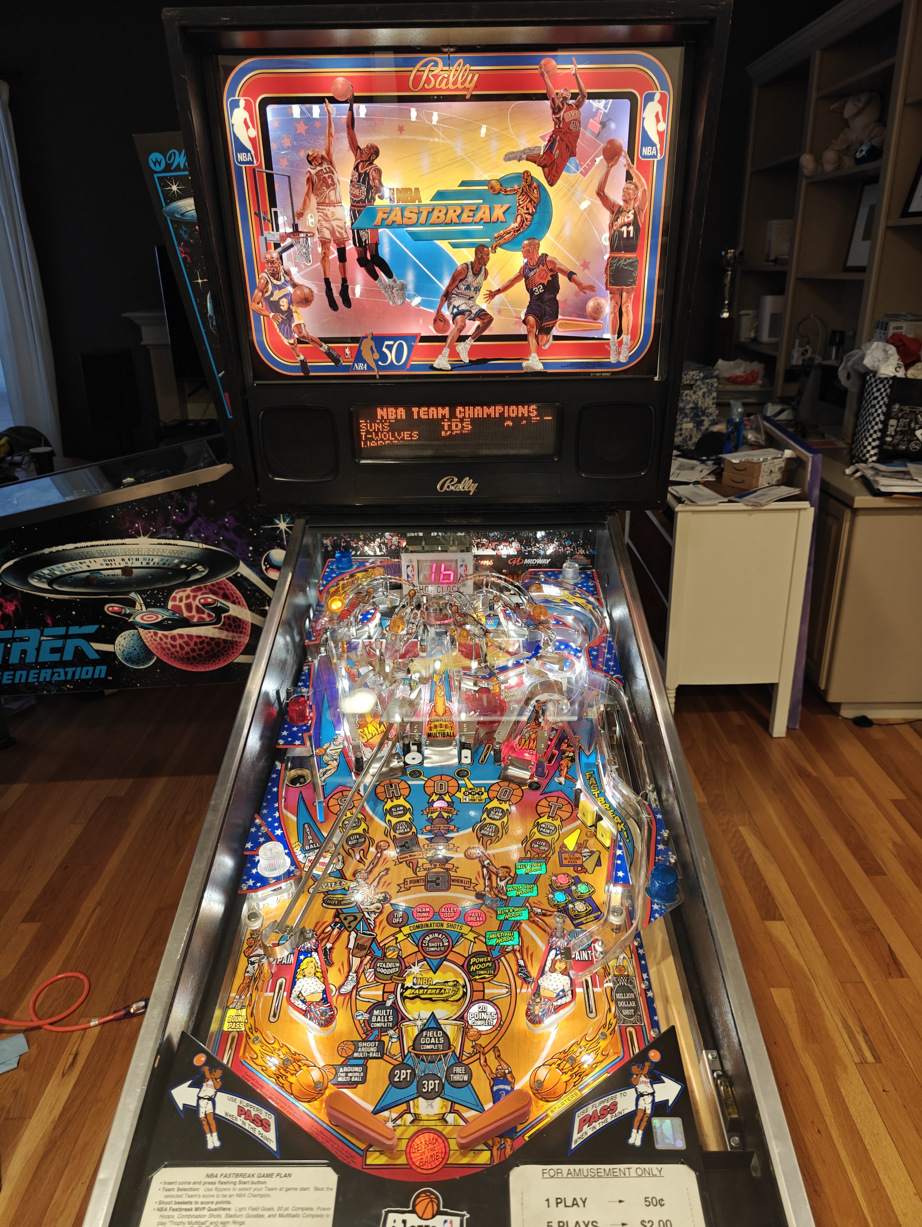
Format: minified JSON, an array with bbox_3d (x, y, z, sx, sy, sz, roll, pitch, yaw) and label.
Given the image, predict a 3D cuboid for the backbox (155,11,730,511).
[{"bbox_3d":[-0.010,-0.506,1.372,0.730,0.715,0.335,-1,21,0],"label":"backbox"}]

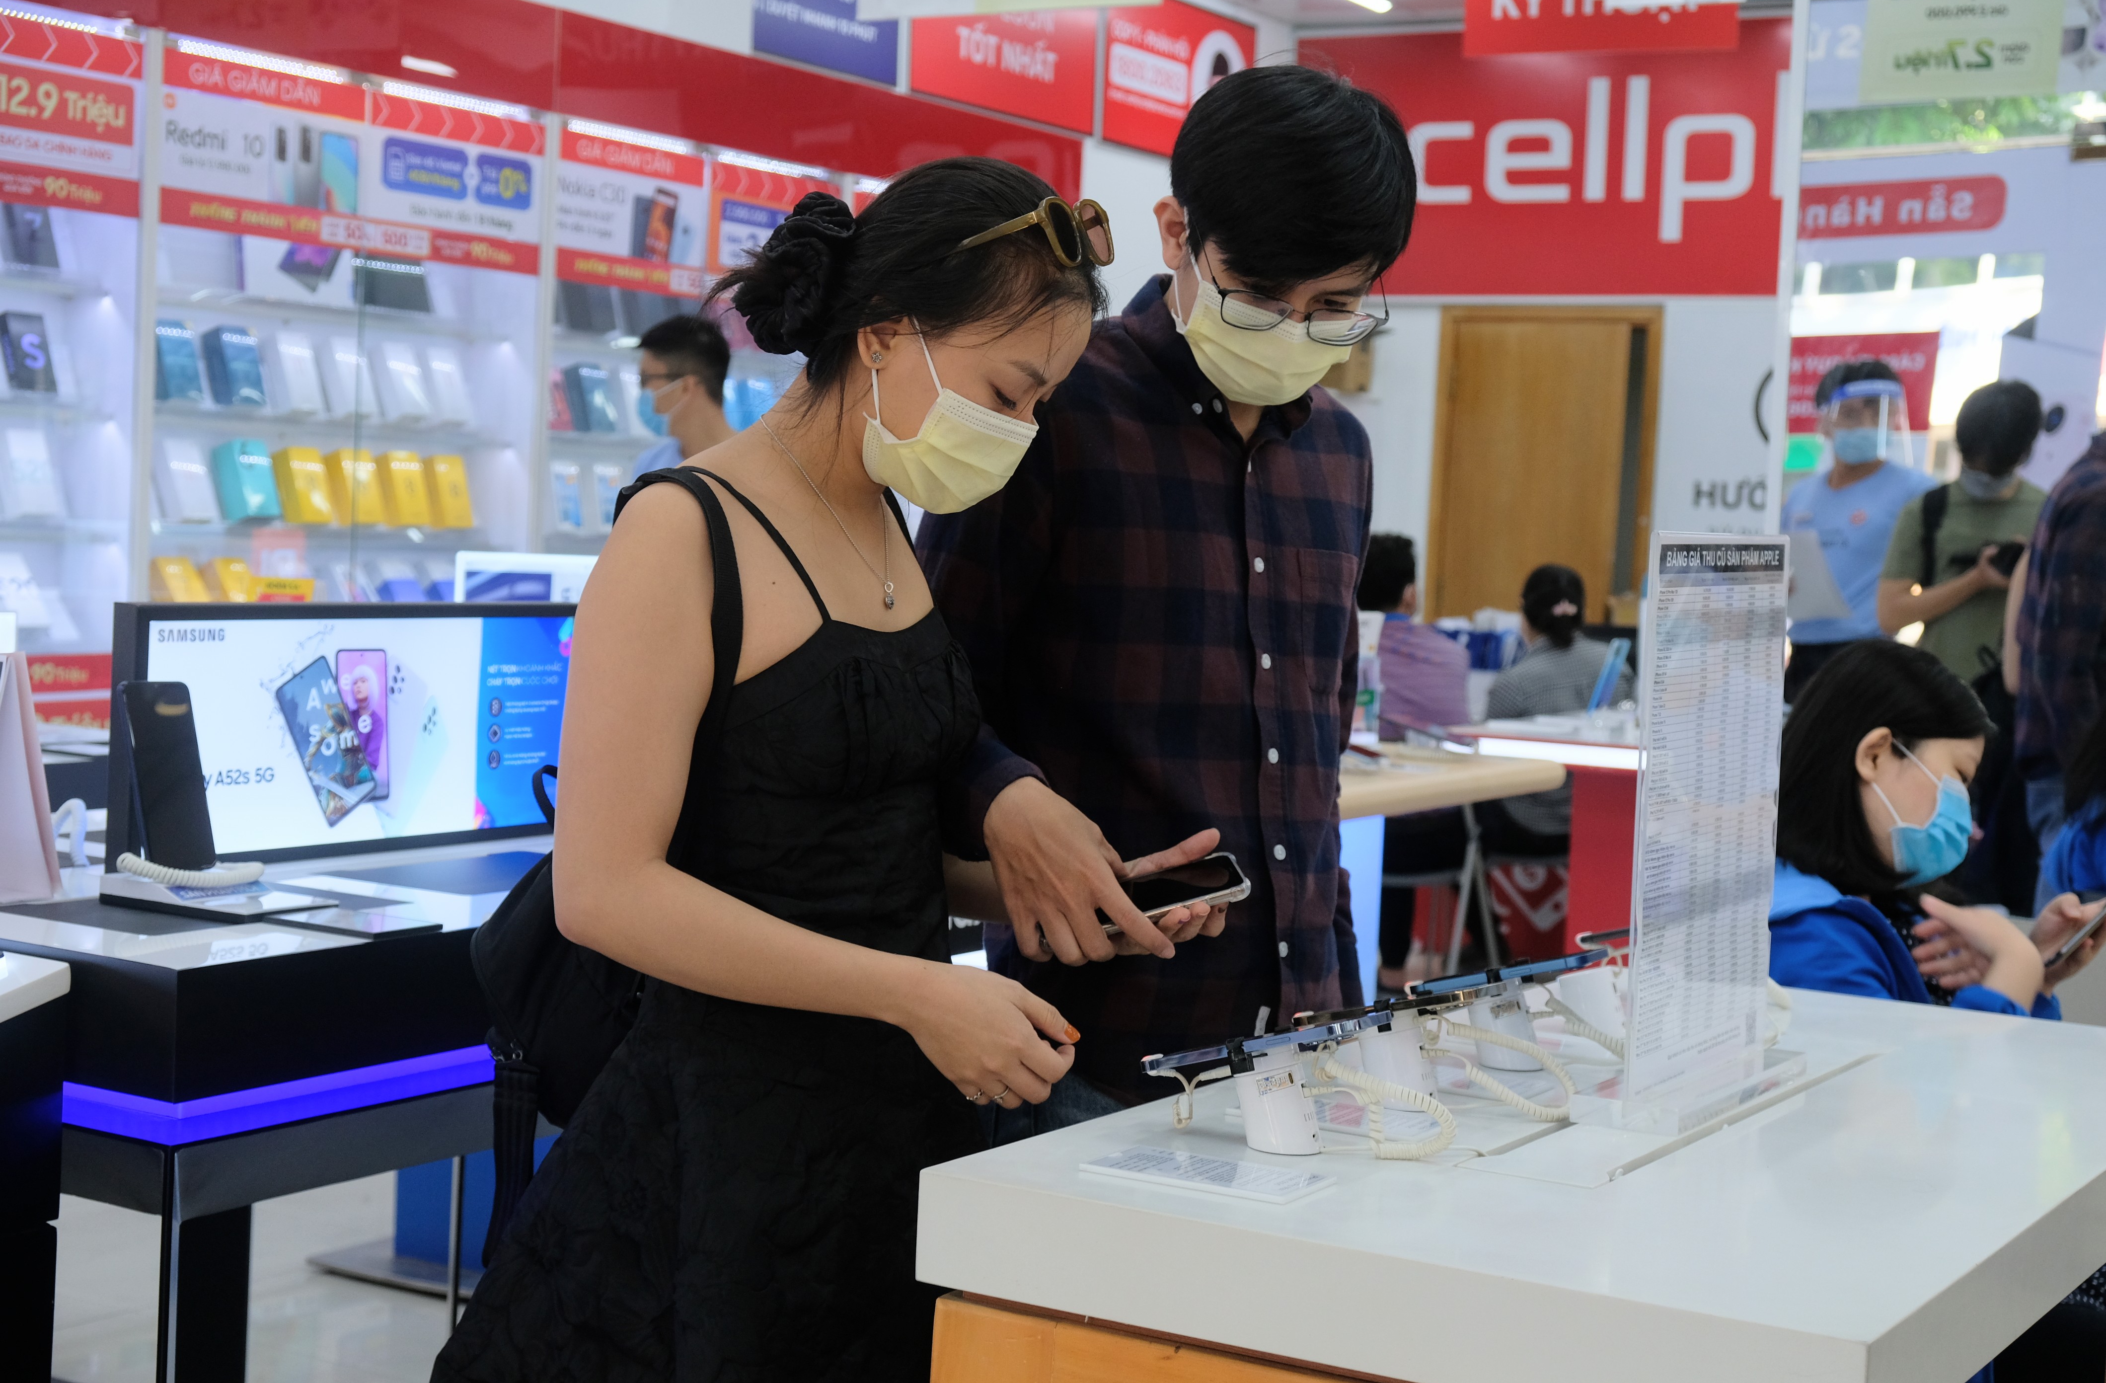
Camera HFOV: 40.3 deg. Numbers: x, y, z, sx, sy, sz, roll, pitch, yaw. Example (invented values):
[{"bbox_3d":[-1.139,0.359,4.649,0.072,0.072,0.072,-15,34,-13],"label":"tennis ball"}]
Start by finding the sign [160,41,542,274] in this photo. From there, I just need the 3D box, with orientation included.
[{"bbox_3d":[-1.479,-1.123,6.173,0.030,0.346,1.070,4,4,34],"label":"sign"}]

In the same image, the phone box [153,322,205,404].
[{"bbox_3d":[-1.810,-0.675,5.880,0.060,0.172,0.092,-20,-10,33],"label":"phone box"}]

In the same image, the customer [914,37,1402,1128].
[{"bbox_3d":[0.066,0.337,2.325,0.500,1.670,0.410,0,4,-41],"label":"customer"}]

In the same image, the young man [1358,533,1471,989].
[{"bbox_3d":[0.939,0.251,7.763,0.460,1.310,0.720,3,3,22],"label":"young man"}]

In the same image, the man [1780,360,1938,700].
[{"bbox_3d":[1.767,0.127,6.446,0.500,1.720,0.360,4,4,33],"label":"man"}]

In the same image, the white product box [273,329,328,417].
[{"bbox_3d":[-1.617,-0.682,6.162,0.060,0.172,0.092,-20,-10,33],"label":"white product box"}]

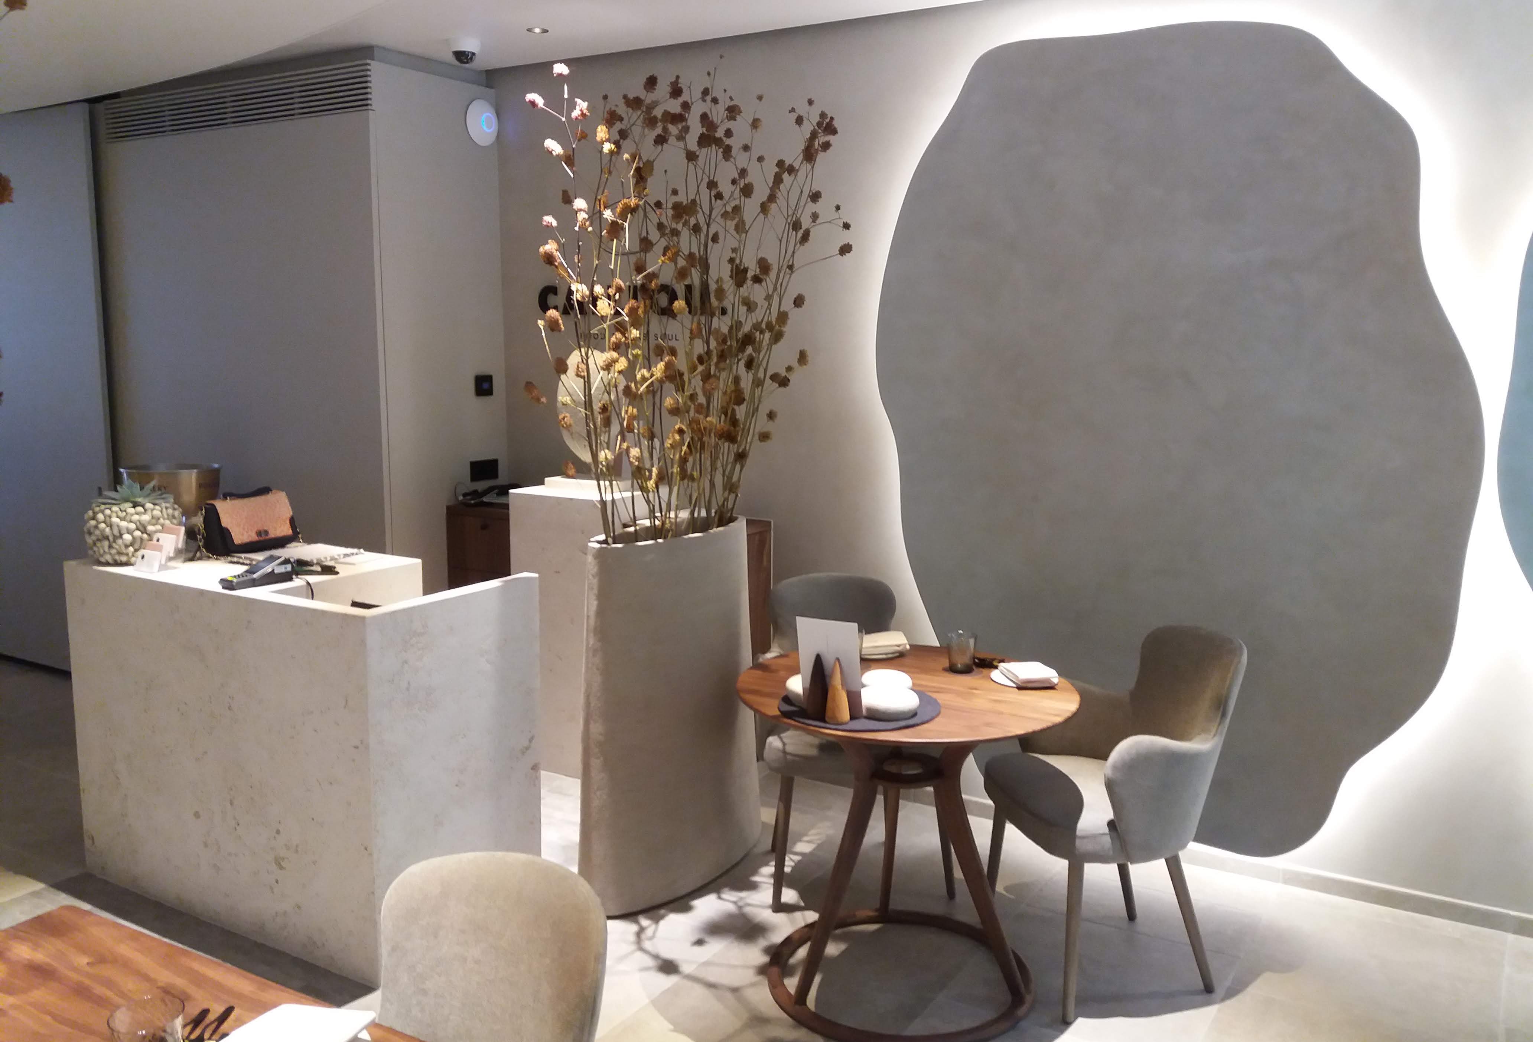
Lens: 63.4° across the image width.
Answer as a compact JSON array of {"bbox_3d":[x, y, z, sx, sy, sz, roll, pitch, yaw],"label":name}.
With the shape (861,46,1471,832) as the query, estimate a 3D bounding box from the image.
[{"bbox_3d":[1.141,-0.226,3.746,1.778,2.395,0.050,6,10,31],"label":"shape"}]

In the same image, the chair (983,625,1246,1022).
[{"bbox_3d":[0.887,0.728,3.199,0.565,0.870,0.570,-1,9,-12],"label":"chair"}]

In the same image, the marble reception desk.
[{"bbox_3d":[-1.345,0.608,3.621,1.278,0.949,0.620,6,10,31],"label":"marble reception desk"}]

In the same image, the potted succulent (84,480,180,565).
[{"bbox_3d":[-1.870,-0.001,3.661,0.257,0.236,0.257,6,10,31],"label":"potted succulent"}]

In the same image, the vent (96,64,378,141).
[{"bbox_3d":[-2.111,-1.624,4.869,1.640,0.162,0.030,6,10,31],"label":"vent"}]

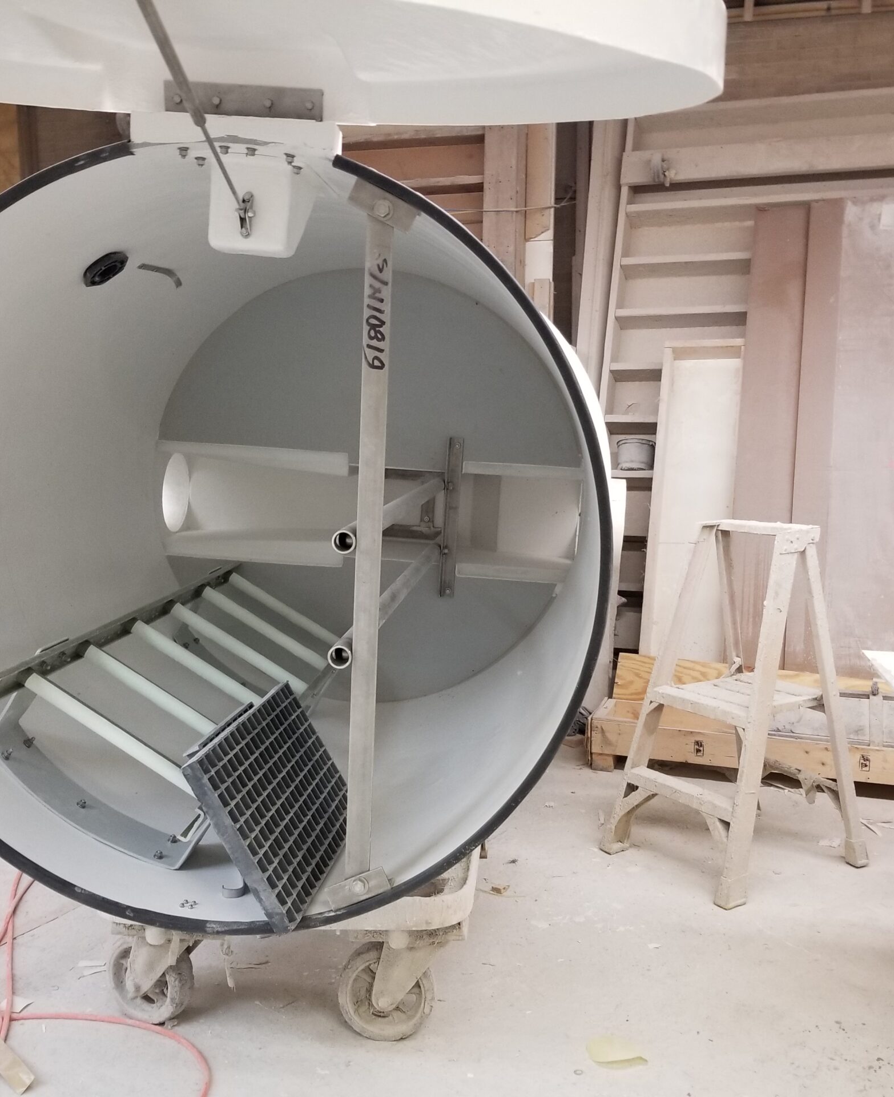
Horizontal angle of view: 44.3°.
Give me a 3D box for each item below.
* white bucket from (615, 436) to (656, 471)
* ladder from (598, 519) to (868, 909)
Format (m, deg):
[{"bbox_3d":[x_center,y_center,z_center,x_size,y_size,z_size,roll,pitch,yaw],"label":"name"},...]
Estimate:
[{"bbox_3d":[1.020,-0.508,5.950,0.217,0.178,0.217,0,6,9],"label":"white bucket"},{"bbox_3d":[1.040,0.525,3.955,0.735,1.200,0.600,-4,7,-32],"label":"ladder"}]

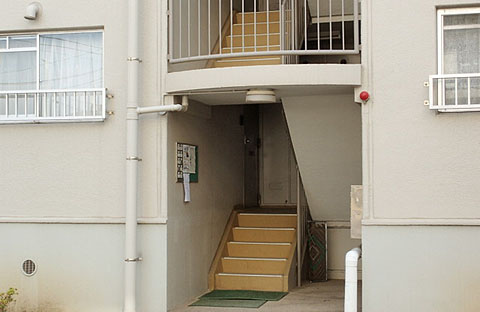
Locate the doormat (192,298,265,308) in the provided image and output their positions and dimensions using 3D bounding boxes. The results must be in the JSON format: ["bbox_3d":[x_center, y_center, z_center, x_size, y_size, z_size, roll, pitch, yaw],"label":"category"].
[{"bbox_3d":[-0.092,1.614,9.602,0.754,0.013,0.634,-1,-2,14],"label":"doormat"}]

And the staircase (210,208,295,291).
[{"bbox_3d":[0.229,1.199,11.203,1.008,0.934,1.161,-1,-2,14],"label":"staircase"}]

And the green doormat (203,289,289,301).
[{"bbox_3d":[0.066,1.631,10.261,0.934,0.016,0.774,-1,-2,14],"label":"green doormat"}]

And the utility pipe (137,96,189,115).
[{"bbox_3d":[-0.794,-0.526,8.974,0.498,0.190,0.260,-1,-2,14],"label":"utility pipe"}]

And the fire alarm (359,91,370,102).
[{"bbox_3d":[1.205,-0.577,8.434,0.086,0.092,0.080,-1,-2,14],"label":"fire alarm"}]

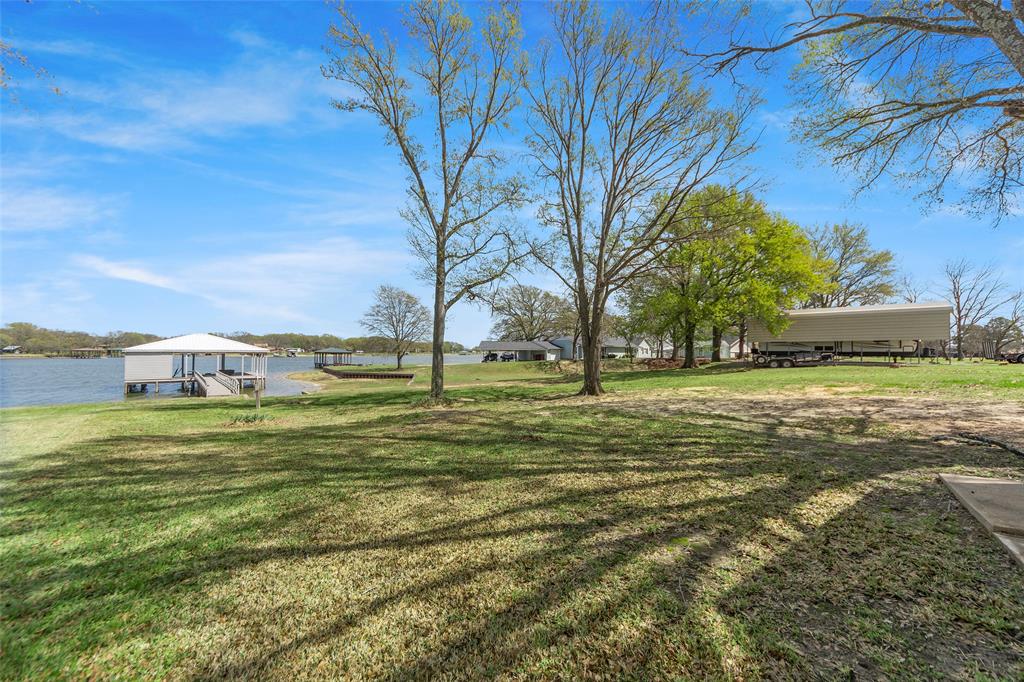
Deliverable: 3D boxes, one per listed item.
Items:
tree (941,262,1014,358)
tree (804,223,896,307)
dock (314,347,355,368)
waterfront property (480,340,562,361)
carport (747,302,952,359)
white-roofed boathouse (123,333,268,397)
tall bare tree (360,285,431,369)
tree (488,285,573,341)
[{"bbox_3d":[47.494,-3.192,35.109,5.200,10.540,5.200,1,-2,-36],"label":"tree"},{"bbox_3d":[41.237,-6.045,42.195,10.000,16.960,10.000,-2,-2,44],"label":"tree"},{"bbox_3d":[-44.343,4.071,84.917,7.300,5.310,7.300,0,-2,-14],"label":"dock"},{"bbox_3d":[2.052,2.328,76.865,16.000,4.160,8.000,-1,-2,25],"label":"waterfront property"},{"bbox_3d":[28.171,-0.122,29.980,12.400,5.000,3.800,-1,-2,36],"label":"carport"},{"bbox_3d":[-36.794,2.355,41.366,11.980,6.410,9.600,1,-2,-34],"label":"white-roofed boathouse"},{"bbox_3d":[-19.629,-2.338,57.093,10.800,14.030,10.800,1,-2,-19],"label":"tall bare tree"},{"bbox_3d":[4.663,-4.758,86.176,20.000,18.960,20.000,0,-2,3],"label":"tree"}]

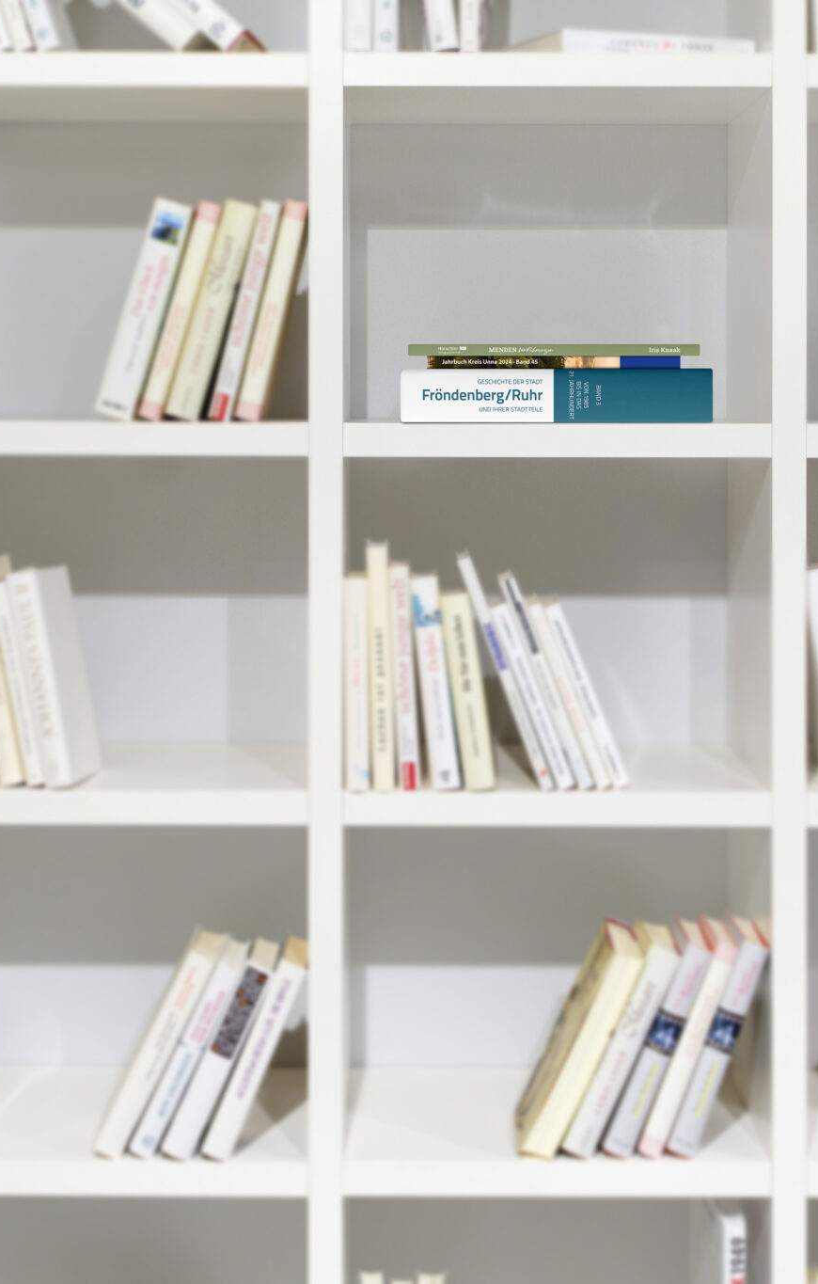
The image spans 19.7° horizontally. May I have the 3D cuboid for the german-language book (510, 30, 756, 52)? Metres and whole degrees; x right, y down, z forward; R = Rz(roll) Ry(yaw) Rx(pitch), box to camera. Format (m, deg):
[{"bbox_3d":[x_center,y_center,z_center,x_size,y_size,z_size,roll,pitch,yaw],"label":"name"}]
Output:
[{"bbox_3d":[0.224,-0.597,2.406,0.213,0.027,0.140,-1,4,-20],"label":"german-language book"}]

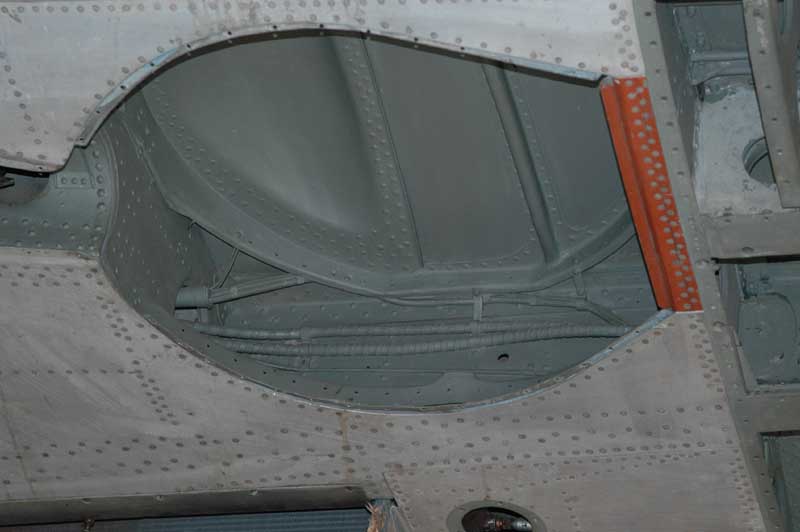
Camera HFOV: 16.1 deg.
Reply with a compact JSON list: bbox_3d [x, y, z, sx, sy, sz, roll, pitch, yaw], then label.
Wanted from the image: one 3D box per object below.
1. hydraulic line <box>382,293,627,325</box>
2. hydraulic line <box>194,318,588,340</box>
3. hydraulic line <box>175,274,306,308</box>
[{"bbox_3d":[0.150,0.058,4.060,0.365,0.038,0.030,2,-42,15],"label":"hydraulic line"},{"bbox_3d":[-0.012,0.093,4.120,0.585,0.026,0.028,0,-42,15],"label":"hydraulic line"},{"bbox_3d":[-0.238,0.038,4.200,0.195,0.032,0.032,-8,-44,8],"label":"hydraulic line"}]

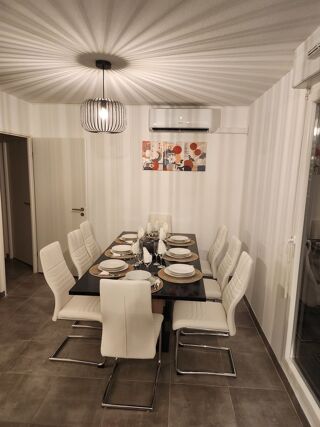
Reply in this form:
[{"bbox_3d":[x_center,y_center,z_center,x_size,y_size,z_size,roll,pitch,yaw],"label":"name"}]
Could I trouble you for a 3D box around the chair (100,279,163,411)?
[{"bbox_3d":[-0.205,0.859,2.251,0.431,0.993,0.592,2,10,4],"label":"chair"}]

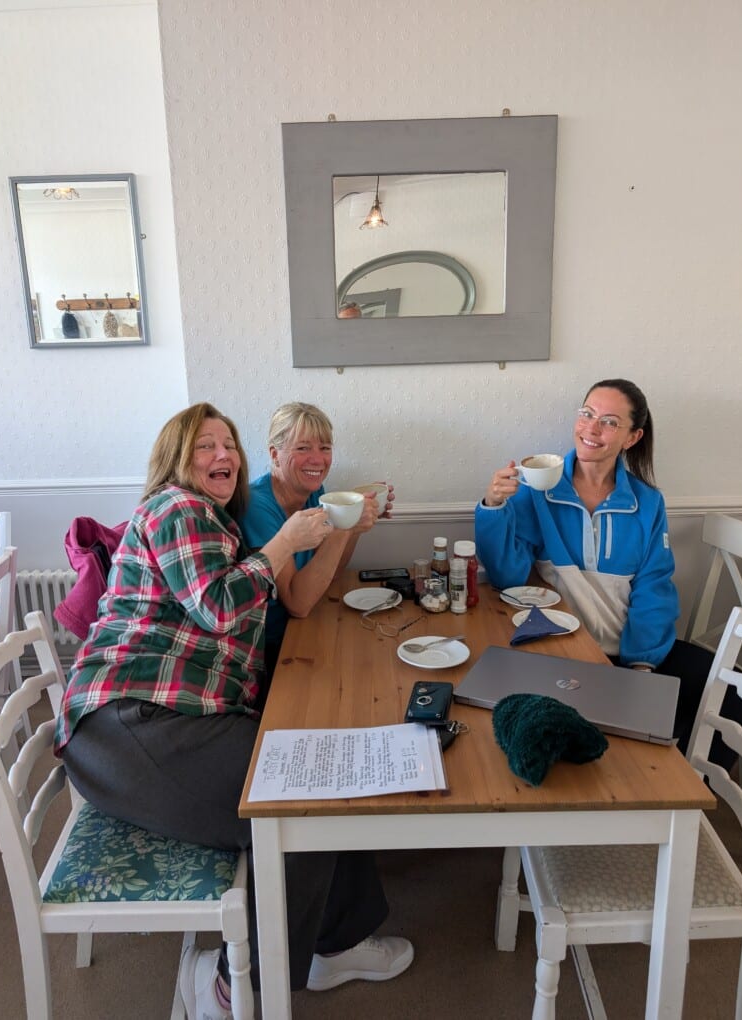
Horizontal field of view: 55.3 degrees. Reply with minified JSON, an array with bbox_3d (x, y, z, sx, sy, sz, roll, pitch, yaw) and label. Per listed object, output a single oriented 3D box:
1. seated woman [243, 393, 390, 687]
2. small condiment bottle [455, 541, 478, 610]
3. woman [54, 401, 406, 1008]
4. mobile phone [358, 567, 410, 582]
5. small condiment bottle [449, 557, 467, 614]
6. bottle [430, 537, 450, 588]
[{"bbox_3d":[-0.271,0.347,2.007,0.740,1.290,0.500,2,14,13],"label":"seated woman"},{"bbox_3d":[0.257,0.165,1.913,0.068,0.183,0.064,-1,13,0],"label":"small condiment bottle"},{"bbox_3d":[-0.308,0.427,1.594,0.780,1.335,0.520,-1,13,0],"label":"woman"},{"bbox_3d":[0.044,0.197,2.149,0.154,0.011,0.074,-5,14,-5],"label":"mobile phone"},{"bbox_3d":[0.231,0.196,1.861,0.046,0.146,0.046,-1,13,0],"label":"small condiment bottle"},{"bbox_3d":[0.190,0.160,1.947,0.054,0.178,0.052,-1,13,0],"label":"bottle"}]

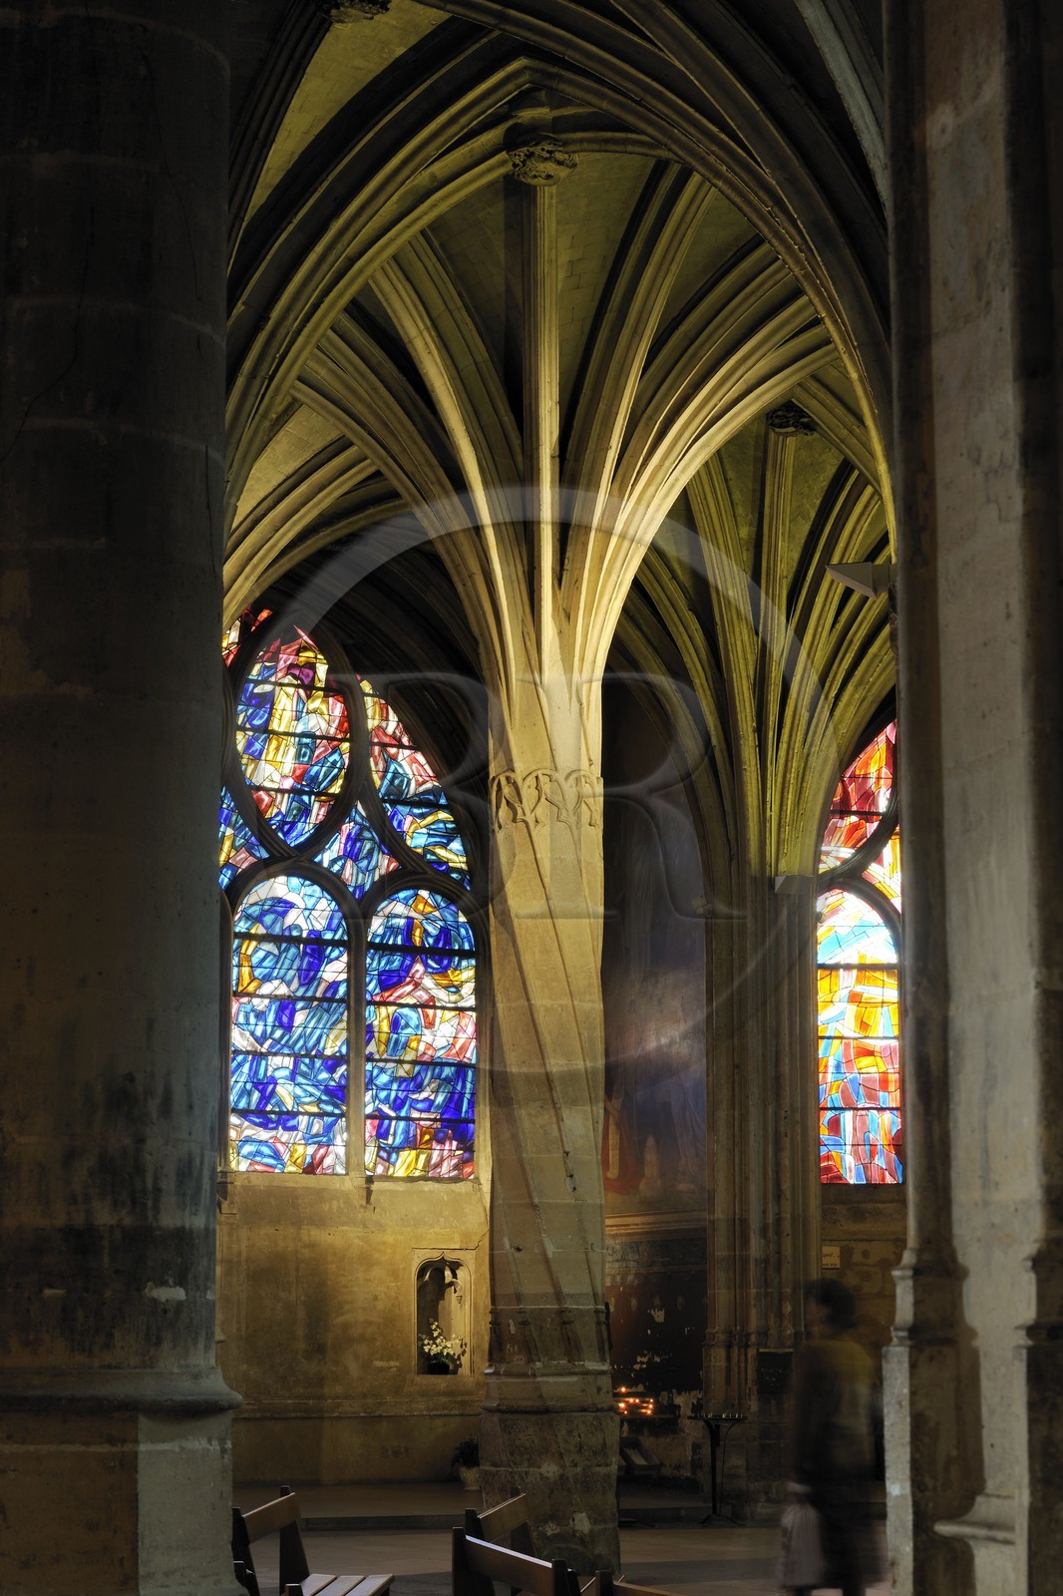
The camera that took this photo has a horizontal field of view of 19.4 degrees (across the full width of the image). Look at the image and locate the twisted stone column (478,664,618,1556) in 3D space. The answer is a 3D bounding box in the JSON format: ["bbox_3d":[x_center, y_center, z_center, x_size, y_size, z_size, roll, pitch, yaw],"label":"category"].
[{"bbox_3d":[0.107,1.958,19.051,0.840,5.455,0.840,0,-10,0],"label":"twisted stone column"}]

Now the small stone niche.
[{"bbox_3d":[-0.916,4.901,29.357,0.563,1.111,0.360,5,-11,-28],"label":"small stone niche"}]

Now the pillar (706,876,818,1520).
[{"bbox_3d":[1.830,3.156,24.627,0.780,5.039,0.820,6,-11,-29],"label":"pillar"}]

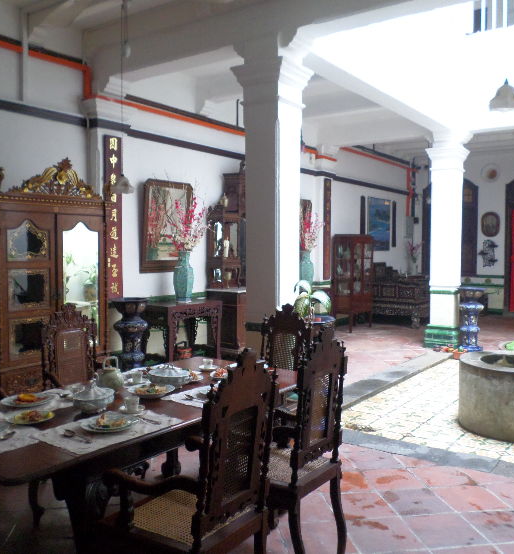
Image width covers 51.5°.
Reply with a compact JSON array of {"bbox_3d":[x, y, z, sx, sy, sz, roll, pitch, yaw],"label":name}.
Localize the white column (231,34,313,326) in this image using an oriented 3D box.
[{"bbox_3d":[0.133,-0.311,4.542,0.500,3.120,0.500,3,4,37],"label":"white column"}]

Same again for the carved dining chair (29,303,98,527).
[{"bbox_3d":[-1.084,0.745,3.336,0.560,1.130,0.520,3,4,37],"label":"carved dining chair"}]

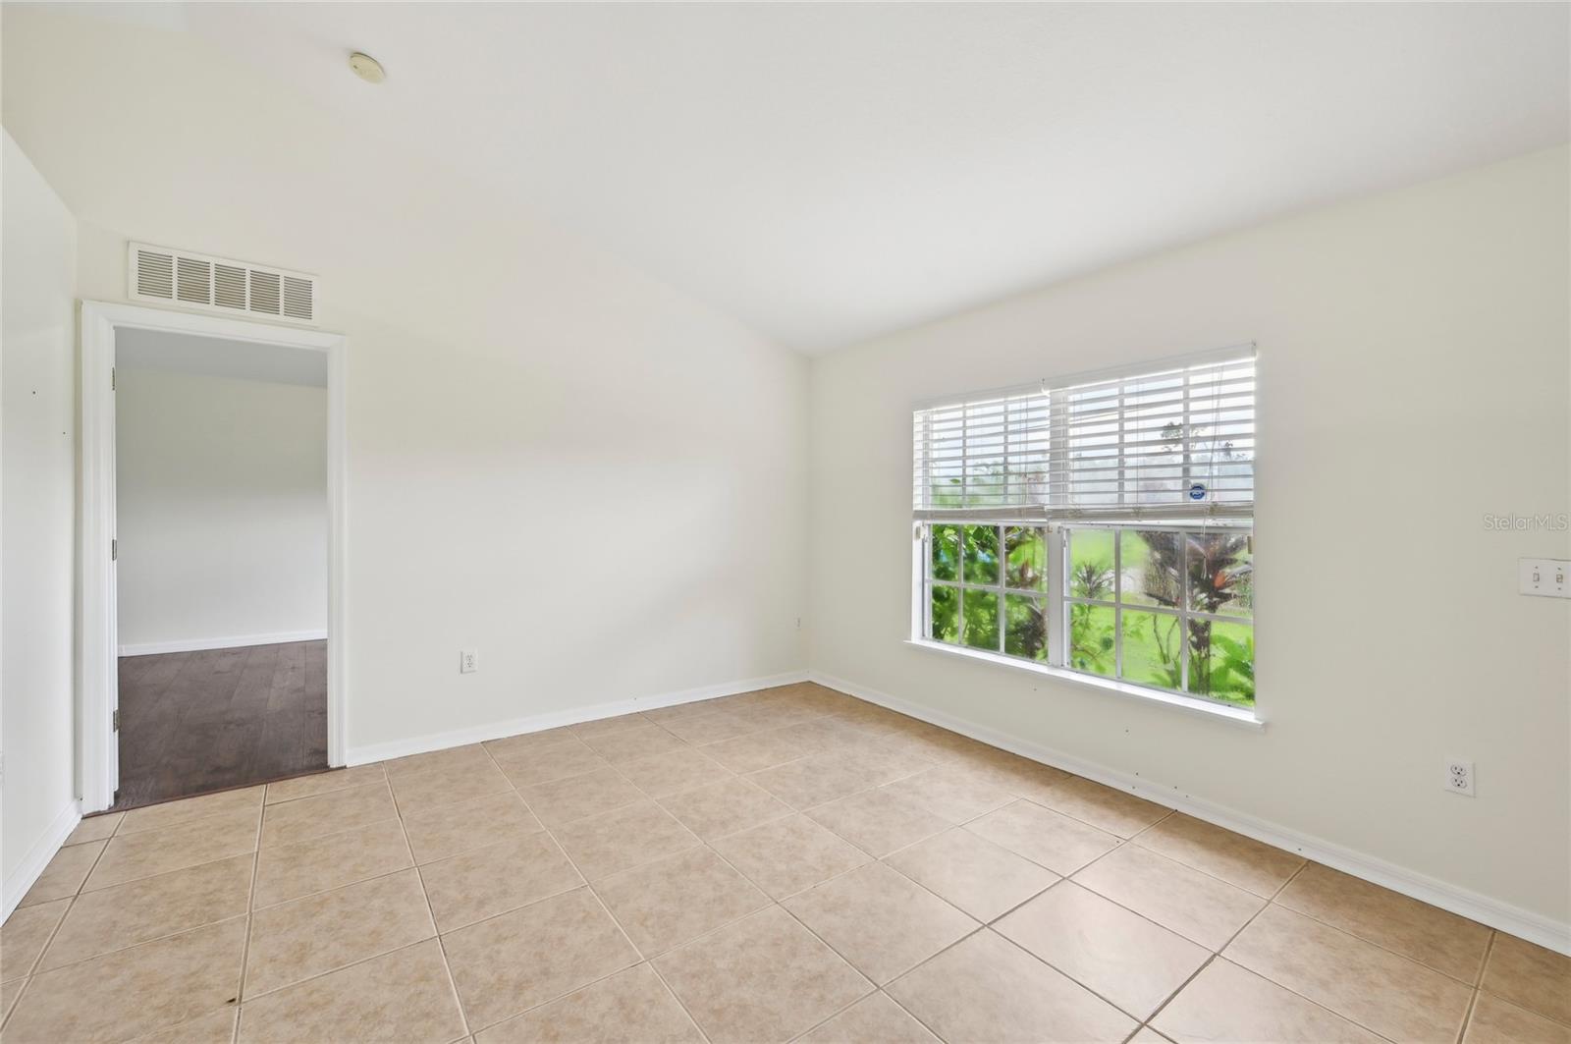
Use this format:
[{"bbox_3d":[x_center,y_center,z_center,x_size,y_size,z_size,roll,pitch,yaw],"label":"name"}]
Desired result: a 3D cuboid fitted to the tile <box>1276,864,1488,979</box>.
[{"bbox_3d":[1.882,1.251,1.936,0.420,0.010,0.450,1,-1,-36],"label":"tile"}]

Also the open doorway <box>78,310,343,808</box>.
[{"bbox_3d":[-2.561,0.149,2.820,0.885,2.115,0.140,1,0,-36],"label":"open doorway"}]

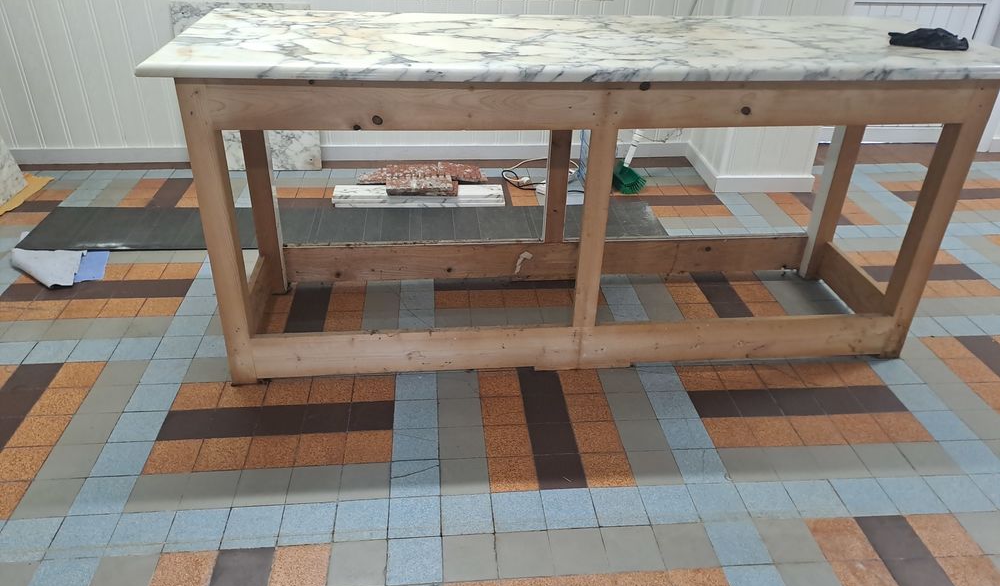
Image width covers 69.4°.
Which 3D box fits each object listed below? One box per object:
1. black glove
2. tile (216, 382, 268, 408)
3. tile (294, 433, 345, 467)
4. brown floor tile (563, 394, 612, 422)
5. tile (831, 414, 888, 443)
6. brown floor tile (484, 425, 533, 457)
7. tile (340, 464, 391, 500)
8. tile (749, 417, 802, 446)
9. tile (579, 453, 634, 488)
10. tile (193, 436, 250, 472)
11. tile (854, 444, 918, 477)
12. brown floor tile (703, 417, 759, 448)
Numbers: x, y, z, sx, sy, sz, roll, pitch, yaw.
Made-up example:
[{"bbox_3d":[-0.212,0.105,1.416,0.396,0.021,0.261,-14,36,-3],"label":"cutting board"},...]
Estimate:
[{"bbox_3d":[1.420,-0.849,2.407,0.218,0.040,0.110,8,31,10],"label":"black glove"},{"bbox_3d":[-0.718,0.289,2.031,0.119,0.012,0.119,-1,31,-5],"label":"tile"},{"bbox_3d":[-0.476,0.417,1.915,0.124,0.010,0.124,-1,31,-5],"label":"tile"},{"bbox_3d":[0.293,0.386,2.389,0.142,0.012,0.142,-1,31,-5],"label":"brown floor tile"},{"bbox_3d":[0.984,0.375,1.976,0.119,0.012,0.119,-1,31,-5],"label":"tile"},{"bbox_3d":[0.022,0.402,1.949,0.122,0.010,0.122,-1,31,-5],"label":"brown floor tile"},{"bbox_3d":[-0.328,0.464,1.760,0.120,0.010,0.120,-1,30,-5],"label":"tile"},{"bbox_3d":[0.746,0.379,1.963,0.120,0.010,0.120,-1,30,-5],"label":"tile"},{"bbox_3d":[0.282,0.463,1.879,0.124,0.010,0.124,-1,31,-5],"label":"tile"},{"bbox_3d":[-0.702,0.412,1.829,0.120,0.010,0.120,-1,30,-5],"label":"tile"},{"bbox_3d":[1.022,0.447,1.923,0.122,0.010,0.122,-1,31,-5],"label":"tile"},{"bbox_3d":[0.536,0.328,1.678,0.103,0.011,0.103,-1,31,-5],"label":"brown floor tile"}]

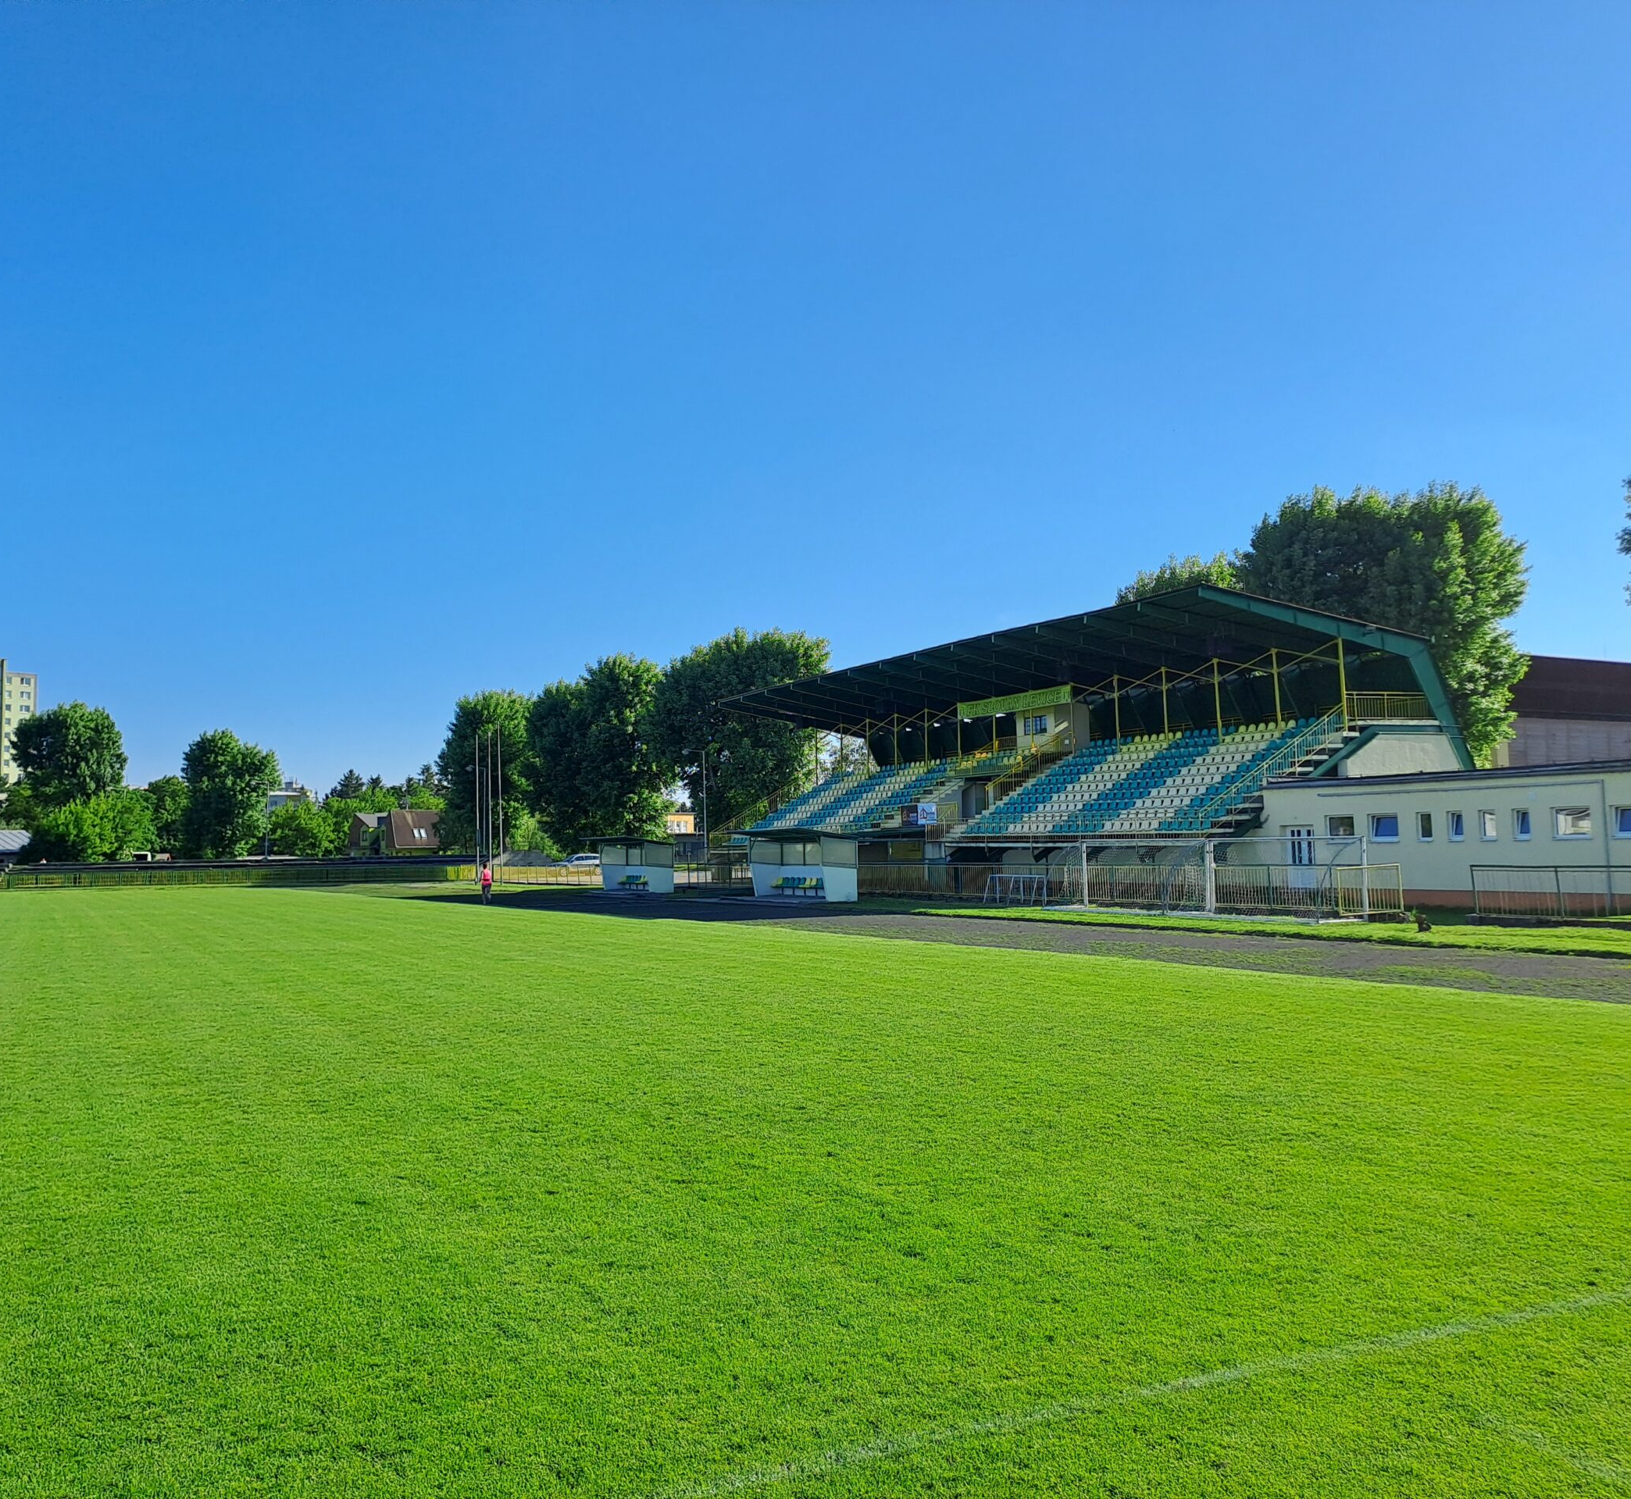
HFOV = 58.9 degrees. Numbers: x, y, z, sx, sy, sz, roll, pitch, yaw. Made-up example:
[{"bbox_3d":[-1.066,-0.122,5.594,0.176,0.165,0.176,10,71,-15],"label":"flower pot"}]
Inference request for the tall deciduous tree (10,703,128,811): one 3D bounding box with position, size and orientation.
[{"bbox_3d":[-72.721,3.825,140.130,11.810,16.690,11.220,2,-5,-27],"label":"tall deciduous tree"}]

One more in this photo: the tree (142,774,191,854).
[{"bbox_3d":[-63.775,7.622,141.627,6.000,10.200,6.000,1,-5,-24],"label":"tree"}]

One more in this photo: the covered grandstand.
[{"bbox_3d":[10.278,1.594,71.479,15.500,11.200,41.500,2,-5,-28],"label":"covered grandstand"}]

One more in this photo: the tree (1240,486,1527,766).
[{"bbox_3d":[28.172,-3.146,70.275,13.500,19.800,13.500,-2,-5,22],"label":"tree"}]

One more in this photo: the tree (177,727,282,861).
[{"bbox_3d":[-62.412,5.458,153.042,10.920,15.450,10.380,2,-5,-22],"label":"tree"}]

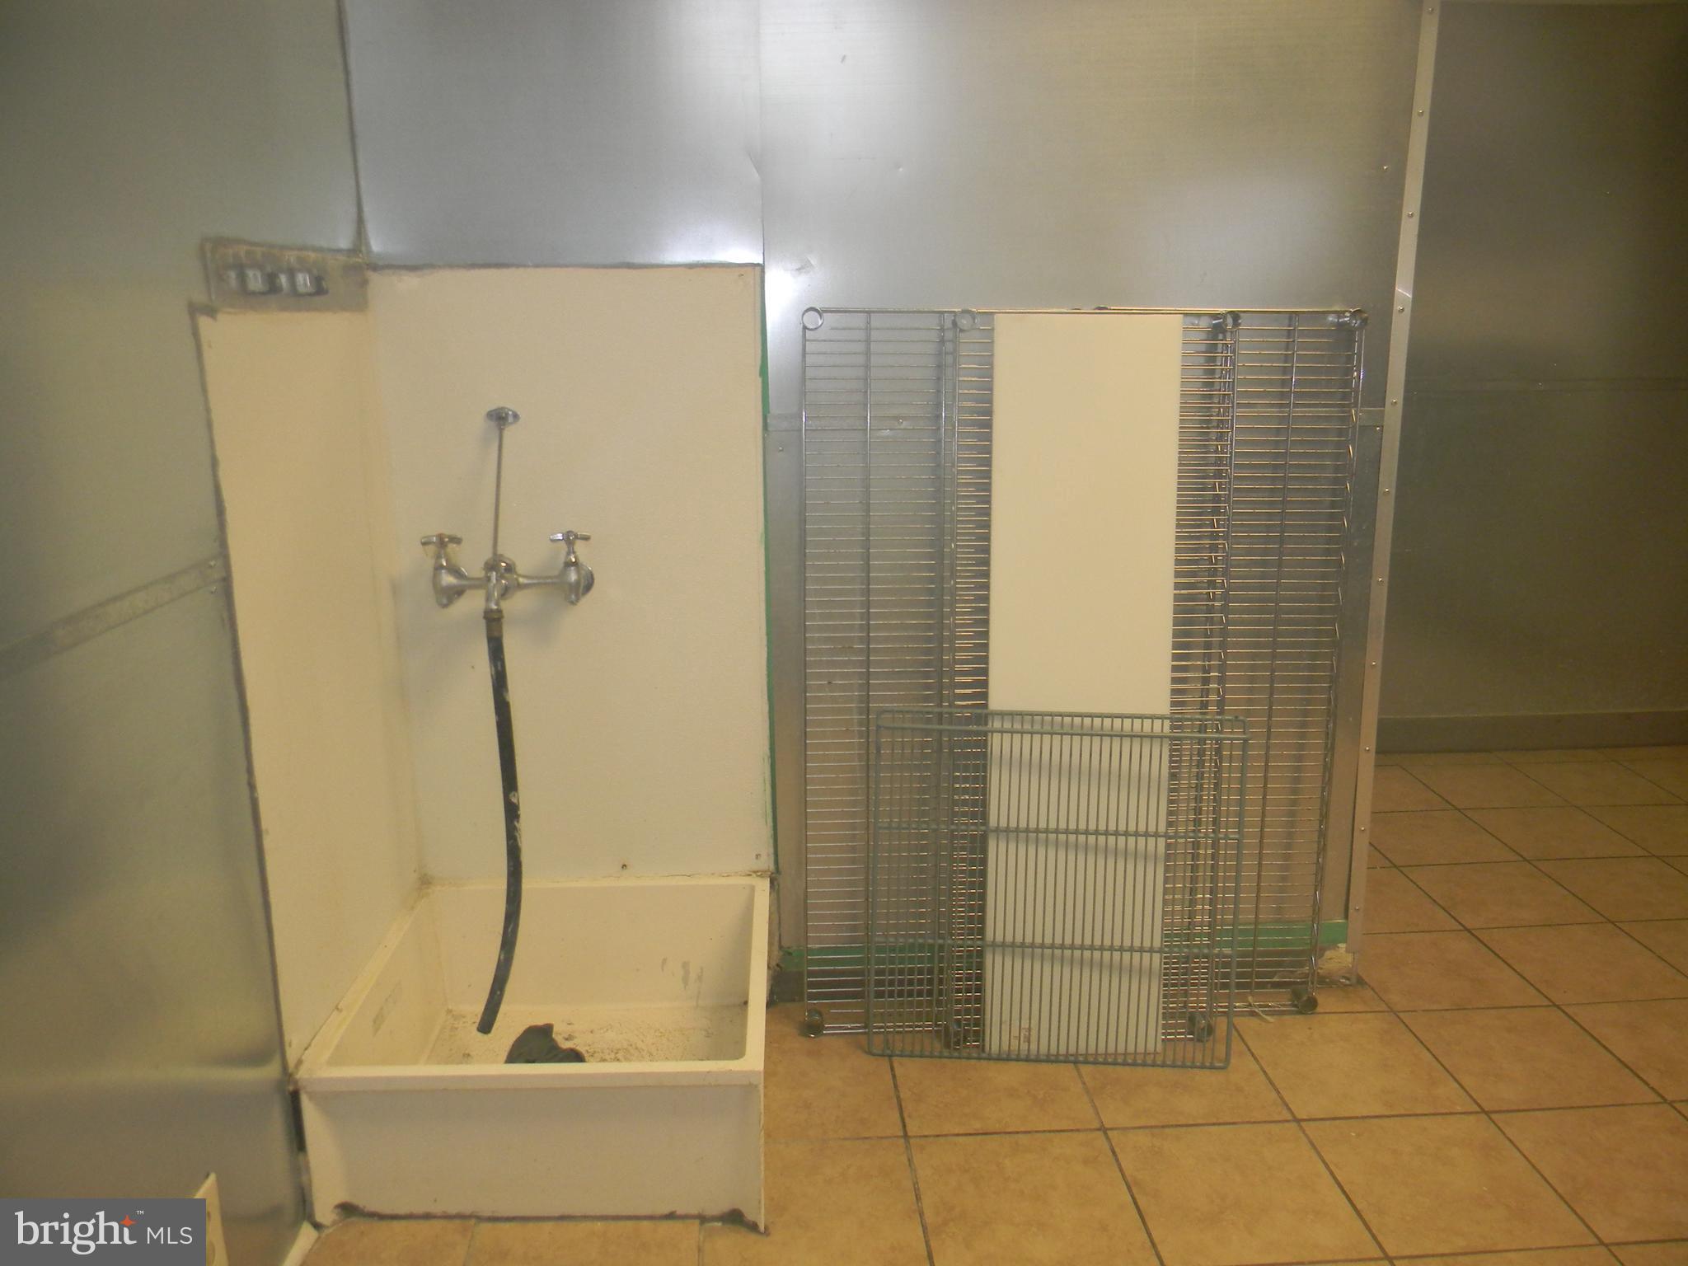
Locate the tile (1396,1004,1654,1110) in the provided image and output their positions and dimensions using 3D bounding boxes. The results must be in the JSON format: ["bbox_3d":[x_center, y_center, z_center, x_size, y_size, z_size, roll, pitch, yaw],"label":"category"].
[{"bbox_3d":[1.159,0.724,2.330,0.304,0.010,0.304,-1,14,-5],"label":"tile"}]

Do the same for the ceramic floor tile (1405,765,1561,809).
[{"bbox_3d":[1.659,0.401,3.536,0.302,0.010,0.302,-1,15,-5],"label":"ceramic floor tile"}]

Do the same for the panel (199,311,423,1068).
[{"bbox_3d":[-0.731,0.035,1.964,0.012,0.976,0.622,0,15,-2],"label":"panel"}]

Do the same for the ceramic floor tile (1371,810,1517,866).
[{"bbox_3d":[1.390,0.489,3.247,0.304,0.010,0.304,-1,14,-5],"label":"ceramic floor tile"}]

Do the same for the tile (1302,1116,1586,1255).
[{"bbox_3d":[0.870,0.802,1.993,0.302,0.010,0.302,-1,15,-5],"label":"tile"}]

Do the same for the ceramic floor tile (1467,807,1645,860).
[{"bbox_3d":[1.683,0.479,3.242,0.302,0.010,0.302,-1,15,-5],"label":"ceramic floor tile"}]

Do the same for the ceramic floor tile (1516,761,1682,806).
[{"bbox_3d":[1.962,0.397,3.561,0.302,0.010,0.302,-1,15,-5],"label":"ceramic floor tile"}]

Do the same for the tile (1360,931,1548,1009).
[{"bbox_3d":[1.134,0.648,2.627,0.304,0.010,0.304,-1,14,-5],"label":"tile"}]

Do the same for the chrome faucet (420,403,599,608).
[{"bbox_3d":[-0.542,-0.190,2.154,0.272,0.308,0.165,0,15,-2],"label":"chrome faucet"}]

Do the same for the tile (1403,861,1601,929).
[{"bbox_3d":[1.416,0.565,2.949,0.304,0.010,0.304,-1,14,-5],"label":"tile"}]

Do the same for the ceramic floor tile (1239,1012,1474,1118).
[{"bbox_3d":[0.853,0.730,2.305,0.304,0.010,0.304,-1,14,-5],"label":"ceramic floor tile"}]

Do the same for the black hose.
[{"bbox_3d":[-0.561,0.316,2.174,0.092,0.724,0.040,-1,14,-5],"label":"black hose"}]

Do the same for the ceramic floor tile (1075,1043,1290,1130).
[{"bbox_3d":[0.541,0.729,2.263,0.302,0.010,0.302,-1,15,-5],"label":"ceramic floor tile"}]

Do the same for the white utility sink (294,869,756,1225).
[{"bbox_3d":[-0.428,0.632,2.155,0.612,0.253,0.610,0,14,-2],"label":"white utility sink"}]

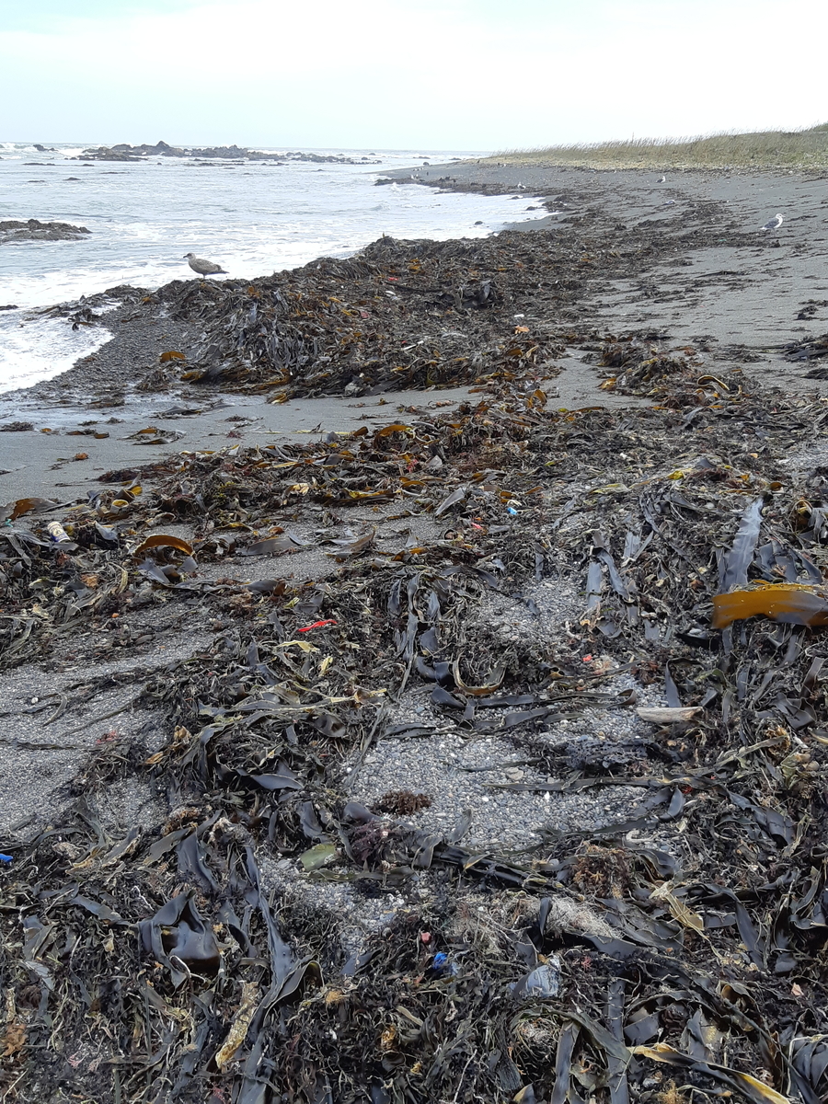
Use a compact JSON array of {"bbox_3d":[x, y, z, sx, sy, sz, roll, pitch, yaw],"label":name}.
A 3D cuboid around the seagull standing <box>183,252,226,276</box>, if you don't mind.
[{"bbox_3d":[-2.440,-3.358,9.699,0.530,0.300,0.170,0,26,-2],"label":"seagull standing"}]

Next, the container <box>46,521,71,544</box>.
[{"bbox_3d":[-1.463,-0.081,3.413,0.066,0.066,0.105,-26,66,-21],"label":"container"}]

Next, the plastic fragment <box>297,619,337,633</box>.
[{"bbox_3d":[-0.327,0.250,2.797,0.145,0.022,0.035,-9,28,-20],"label":"plastic fragment"}]

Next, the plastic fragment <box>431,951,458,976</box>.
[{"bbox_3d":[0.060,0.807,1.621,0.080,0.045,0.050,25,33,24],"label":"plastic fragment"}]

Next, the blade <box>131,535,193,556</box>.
[{"bbox_3d":[-0.999,-0.027,3.308,0.235,0.070,0.060,-3,26,-8],"label":"blade"}]

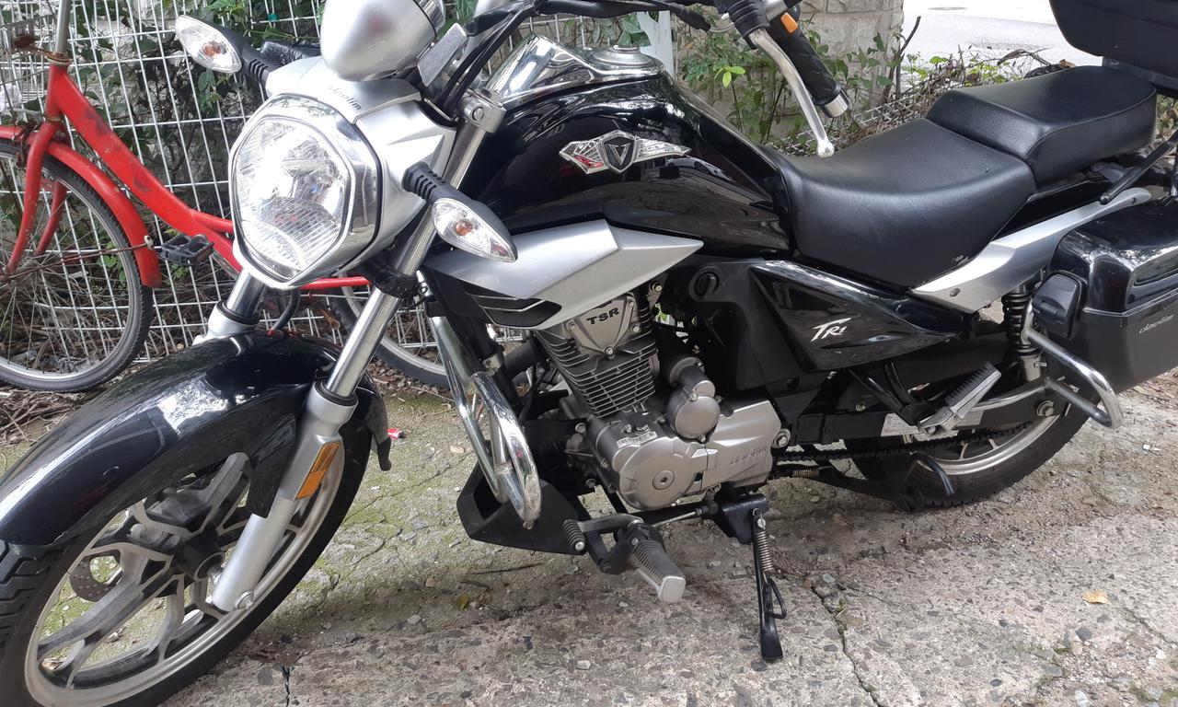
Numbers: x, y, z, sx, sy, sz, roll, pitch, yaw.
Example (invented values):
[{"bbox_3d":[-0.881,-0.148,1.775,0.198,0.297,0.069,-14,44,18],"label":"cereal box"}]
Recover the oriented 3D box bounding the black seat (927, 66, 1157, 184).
[{"bbox_3d":[0.751,-0.371,1.424,0.295,0.115,0.235,-9,32,-18],"label":"black seat"}]

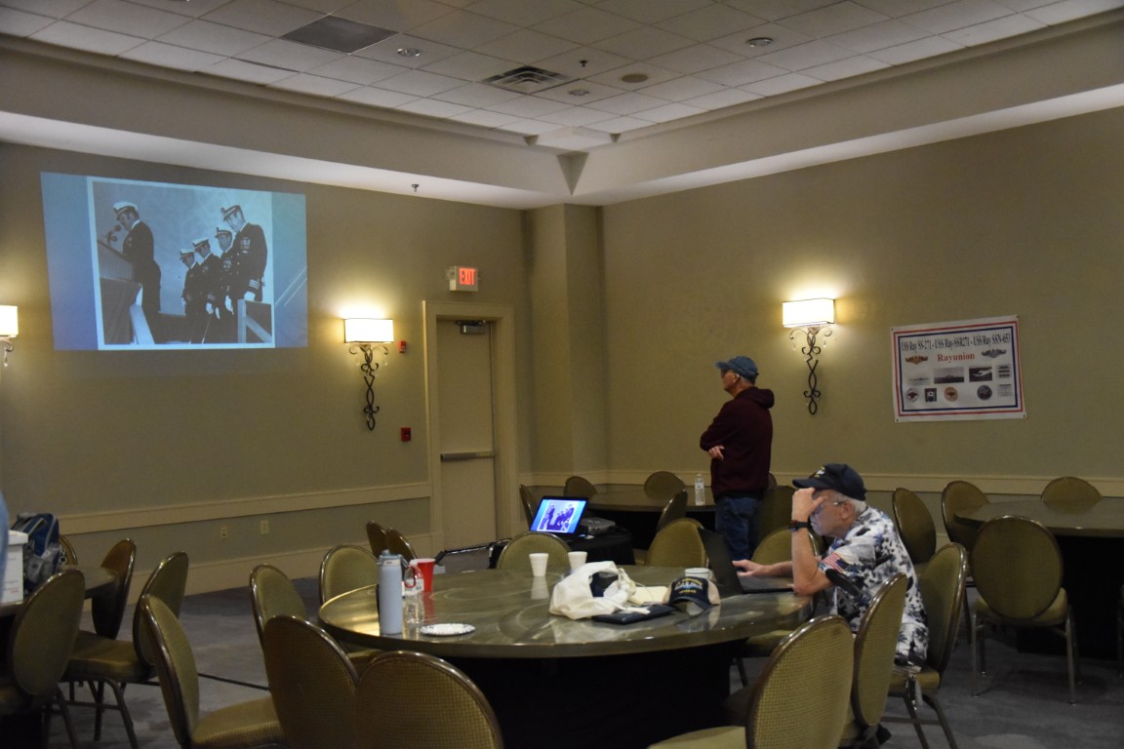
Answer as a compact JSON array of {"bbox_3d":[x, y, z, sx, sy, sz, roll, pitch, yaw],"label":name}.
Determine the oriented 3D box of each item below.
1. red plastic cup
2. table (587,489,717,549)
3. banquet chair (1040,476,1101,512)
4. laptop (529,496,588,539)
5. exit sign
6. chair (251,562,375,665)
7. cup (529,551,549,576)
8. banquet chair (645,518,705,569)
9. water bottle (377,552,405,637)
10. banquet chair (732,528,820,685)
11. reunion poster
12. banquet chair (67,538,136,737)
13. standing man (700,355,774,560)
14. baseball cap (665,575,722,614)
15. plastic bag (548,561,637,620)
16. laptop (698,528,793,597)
[{"bbox_3d":[-0.536,0.782,4.735,0.095,0.120,0.095,-2,-2,-7],"label":"red plastic cup"},{"bbox_3d":[1.028,1.289,9.145,1.800,0.750,1.800,-3,-2,44],"label":"table"},{"bbox_3d":[3.428,1.140,8.048,0.470,0.890,0.610,-2,-2,12],"label":"banquet chair"},{"bbox_3d":[-0.096,0.806,6.811,0.365,0.225,0.365,-4,-2,44],"label":"laptop"},{"bbox_3d":[-1.007,-0.981,12.554,0.095,0.262,0.325,-4,-2,44],"label":"exit sign"},{"bbox_3d":[-0.919,1.202,4.815,0.610,0.890,0.470,-3,-2,17],"label":"chair"},{"bbox_3d":[-0.097,0.819,5.224,0.081,0.091,0.081,-2,-2,0],"label":"cup"},{"bbox_3d":[0.453,1.152,5.899,0.460,0.865,0.560,-4,-2,42],"label":"banquet chair"},{"bbox_3d":[-0.554,0.702,3.935,0.080,0.268,0.077,-2,-1,-8],"label":"water bottle"},{"bbox_3d":[0.886,1.120,5.346,0.560,0.865,0.460,-1,-2,-44],"label":"banquet chair"},{"bbox_3d":[3.438,-0.029,10.643,1.185,0.870,0.015,-4,-2,44],"label":"reunion poster"},{"bbox_3d":[-2.315,1.258,5.875,0.560,0.865,0.460,-1,-2,-38],"label":"banquet chair"},{"bbox_3d":[1.186,0.774,8.130,0.420,1.785,0.540,-3,-2,24],"label":"standing man"},{"bbox_3d":[0.445,0.733,4.127,0.185,0.108,0.265,-3,-2,15],"label":"baseball cap"},{"bbox_3d":[0.099,0.715,4.071,0.300,0.166,0.240,-2,-2,1],"label":"plastic bag"},{"bbox_3d":[0.714,0.703,4.663,0.295,0.220,0.325,-2,-1,-12],"label":"laptop"}]

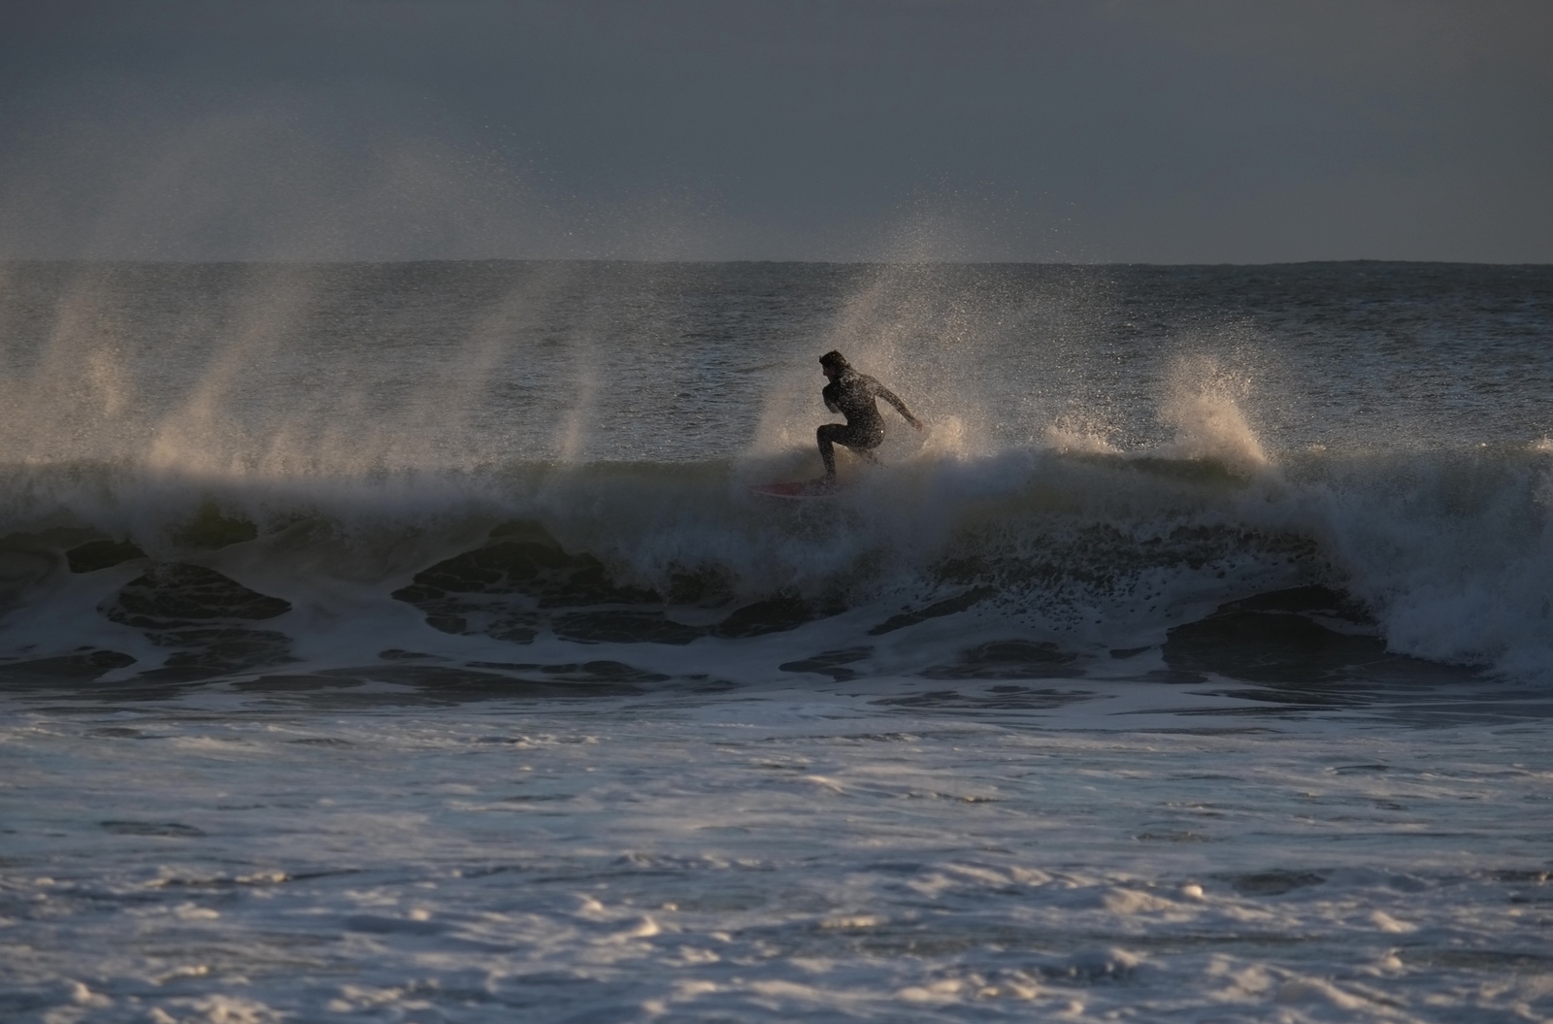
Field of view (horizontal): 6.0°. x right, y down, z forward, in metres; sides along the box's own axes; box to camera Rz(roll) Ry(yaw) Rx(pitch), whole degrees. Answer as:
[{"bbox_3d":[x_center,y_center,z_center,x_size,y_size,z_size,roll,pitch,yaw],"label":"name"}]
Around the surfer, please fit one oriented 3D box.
[{"bbox_3d":[0.798,-0.845,128.000,0.820,1.090,0.760,-1,1,-41],"label":"surfer"}]

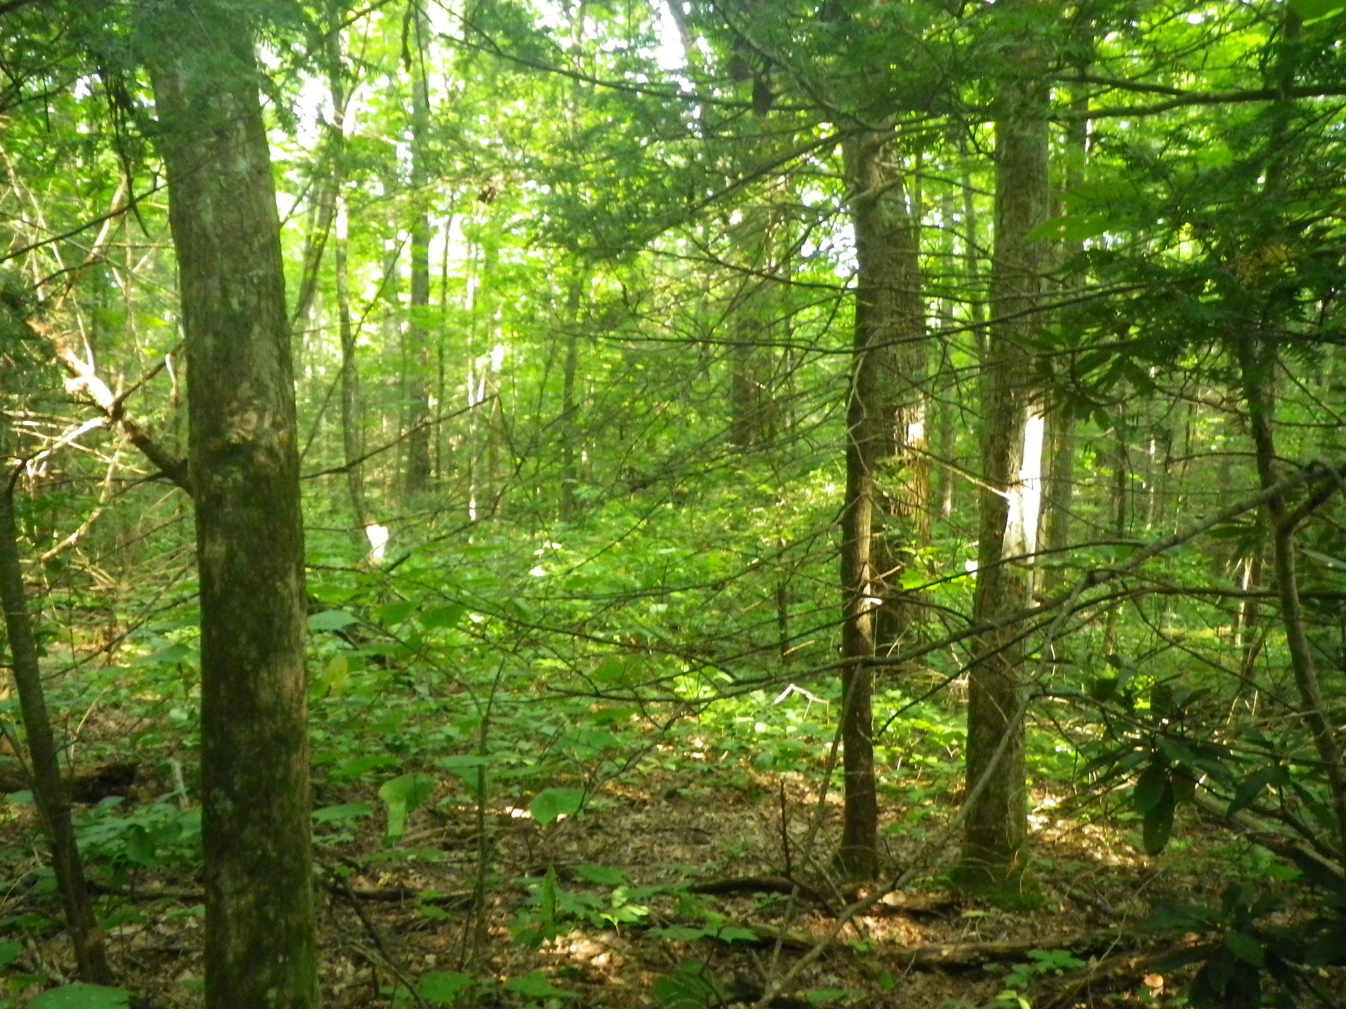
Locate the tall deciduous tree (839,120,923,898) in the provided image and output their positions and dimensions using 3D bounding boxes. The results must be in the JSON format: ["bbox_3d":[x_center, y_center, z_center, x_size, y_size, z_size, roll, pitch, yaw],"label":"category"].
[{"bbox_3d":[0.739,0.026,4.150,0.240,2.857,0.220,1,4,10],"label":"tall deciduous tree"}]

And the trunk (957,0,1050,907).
[{"bbox_3d":[1.202,-0.150,3.889,0.270,3.171,0.260,2,4,17],"label":"trunk"}]

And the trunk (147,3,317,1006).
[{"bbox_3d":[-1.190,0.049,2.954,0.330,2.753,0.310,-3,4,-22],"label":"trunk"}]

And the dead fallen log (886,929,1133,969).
[{"bbox_3d":[1.098,1.428,3.525,0.880,0.090,0.110,0,4,-10],"label":"dead fallen log"}]

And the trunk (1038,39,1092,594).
[{"bbox_3d":[3.059,-1.398,8.450,0.270,4.310,0.260,2,4,20],"label":"trunk"}]

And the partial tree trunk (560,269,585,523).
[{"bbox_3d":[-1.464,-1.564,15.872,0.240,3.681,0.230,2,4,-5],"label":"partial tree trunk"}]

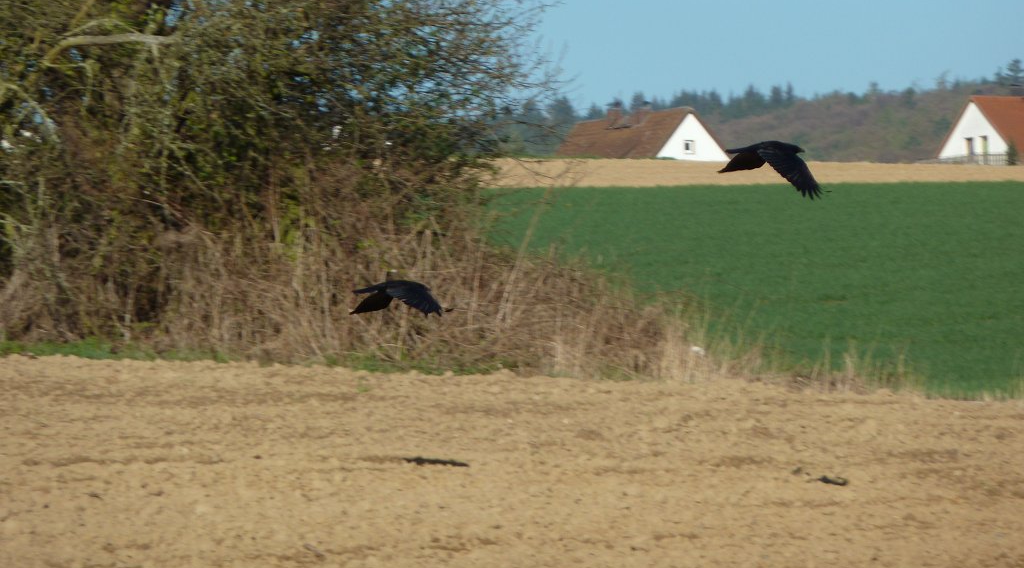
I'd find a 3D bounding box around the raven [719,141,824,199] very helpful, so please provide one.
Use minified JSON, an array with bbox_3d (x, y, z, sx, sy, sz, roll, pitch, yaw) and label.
[{"bbox_3d":[1.311,-0.581,45.000,0.500,0.250,0.800,-1,5,-37],"label":"raven"}]

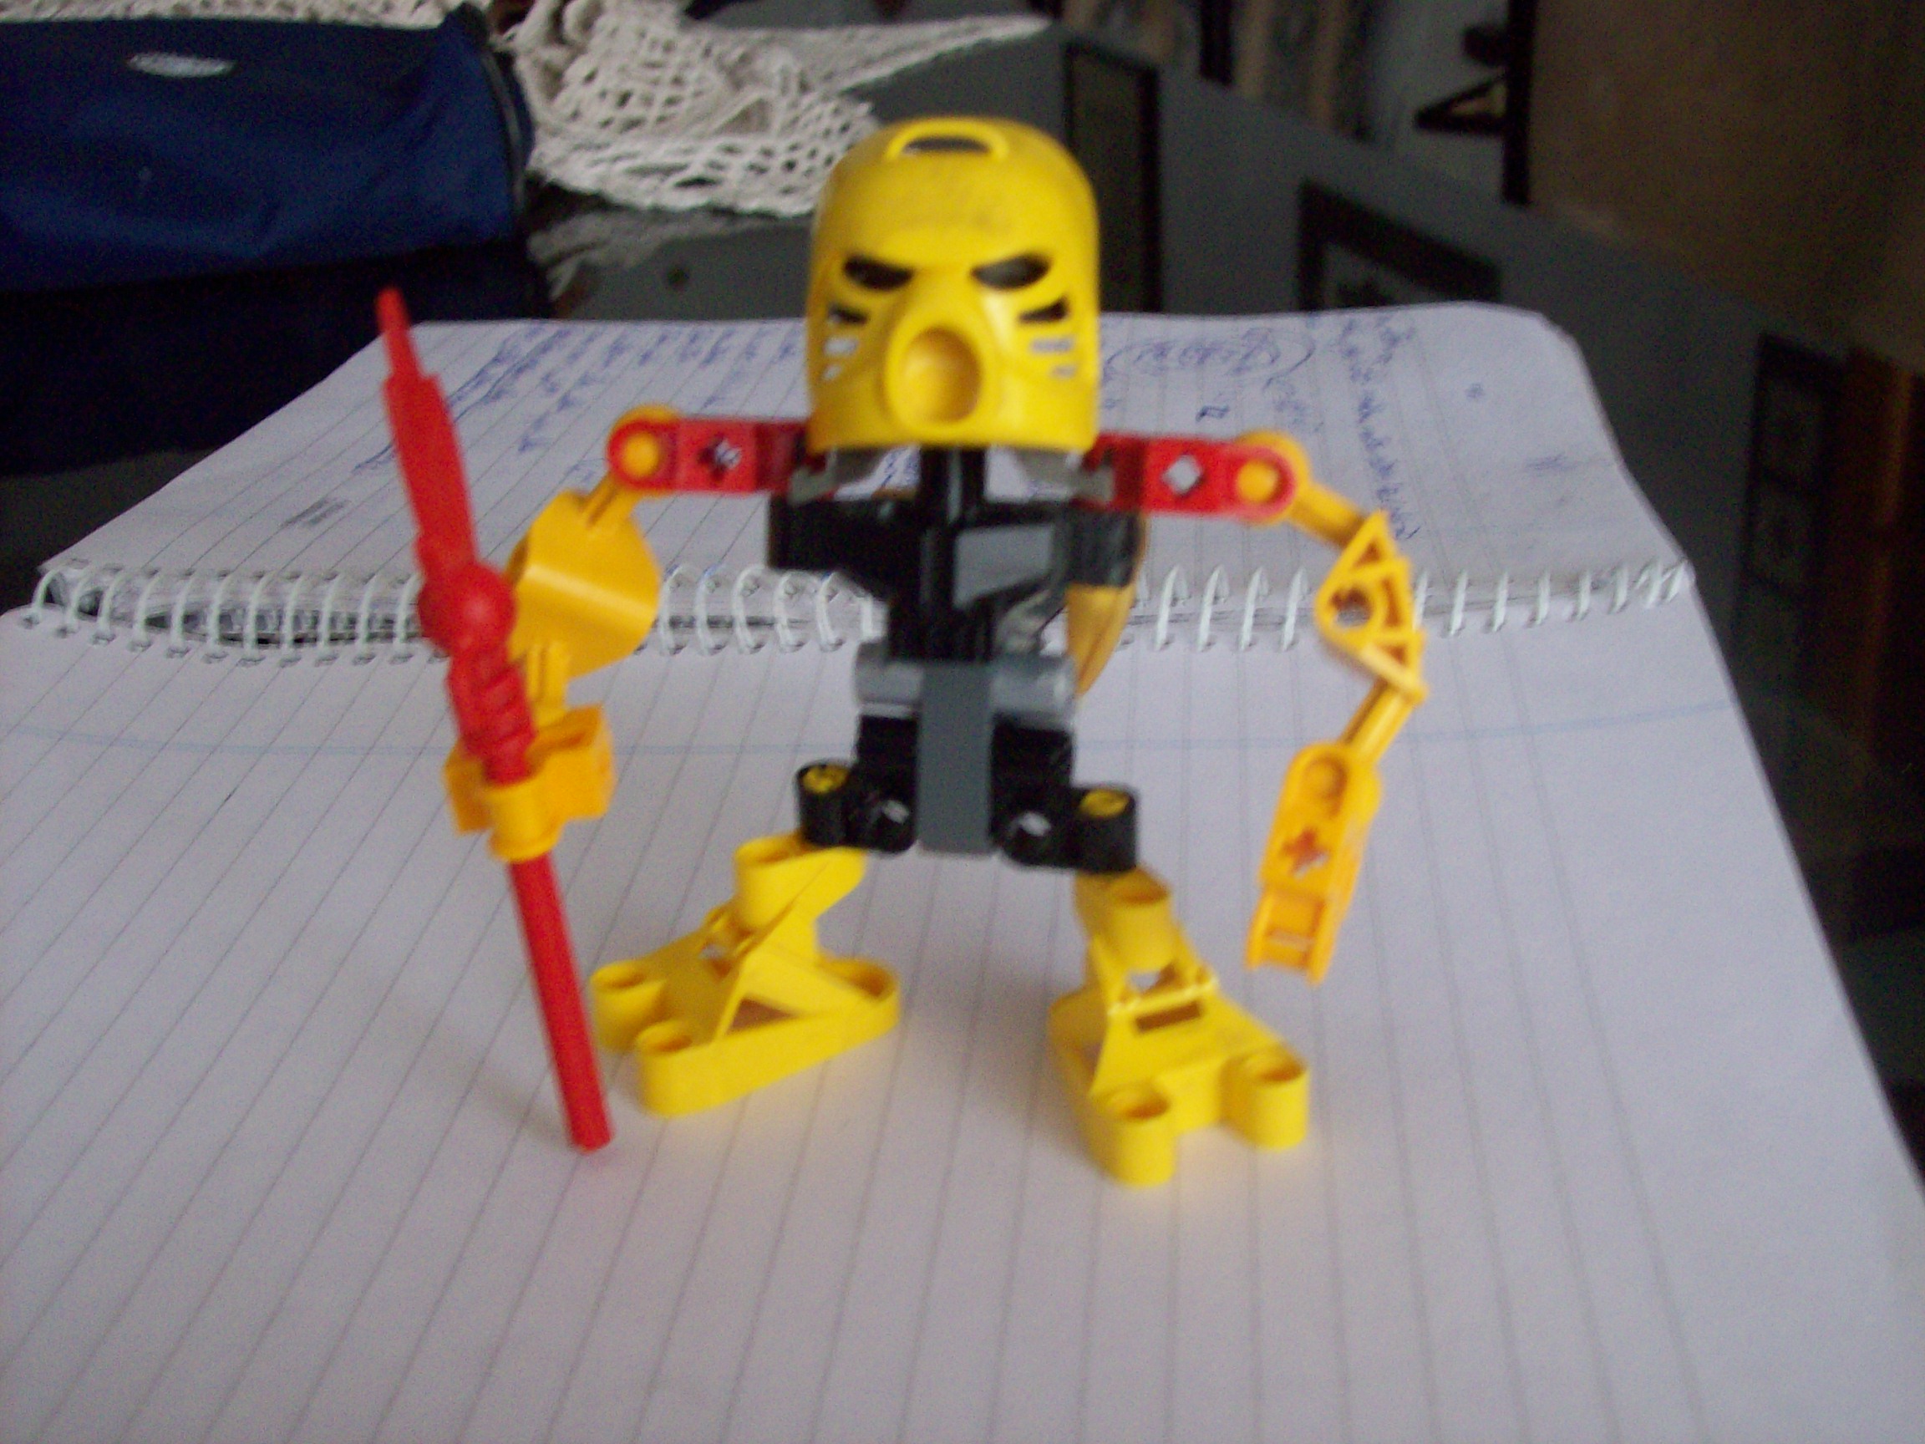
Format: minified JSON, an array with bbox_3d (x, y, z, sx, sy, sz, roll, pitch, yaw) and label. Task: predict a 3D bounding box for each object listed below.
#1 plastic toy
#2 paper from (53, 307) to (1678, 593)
[{"bbox_3d":[-0.004,-0.010,0.262,0.102,0.108,0.047,3,25,15],"label":"plastic toy"},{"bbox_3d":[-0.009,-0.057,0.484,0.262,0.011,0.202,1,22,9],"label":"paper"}]

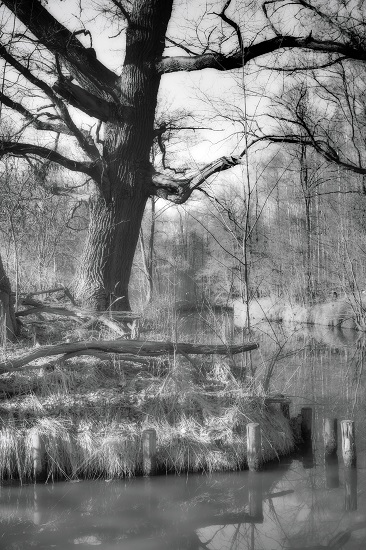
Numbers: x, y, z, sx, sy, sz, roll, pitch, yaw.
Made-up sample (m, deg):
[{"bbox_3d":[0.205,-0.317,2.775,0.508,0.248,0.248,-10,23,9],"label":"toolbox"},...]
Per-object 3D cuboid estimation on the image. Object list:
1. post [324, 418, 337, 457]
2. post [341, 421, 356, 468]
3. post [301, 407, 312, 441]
[{"bbox_3d":[1.731,1.895,7.500,0.141,0.410,0.141,-1,-1,0],"label":"post"},{"bbox_3d":[1.813,1.848,7.000,0.146,0.485,0.146,-1,-1,0],"label":"post"},{"bbox_3d":[1.589,1.902,8.200,0.140,0.390,0.140,-1,-1,0],"label":"post"}]

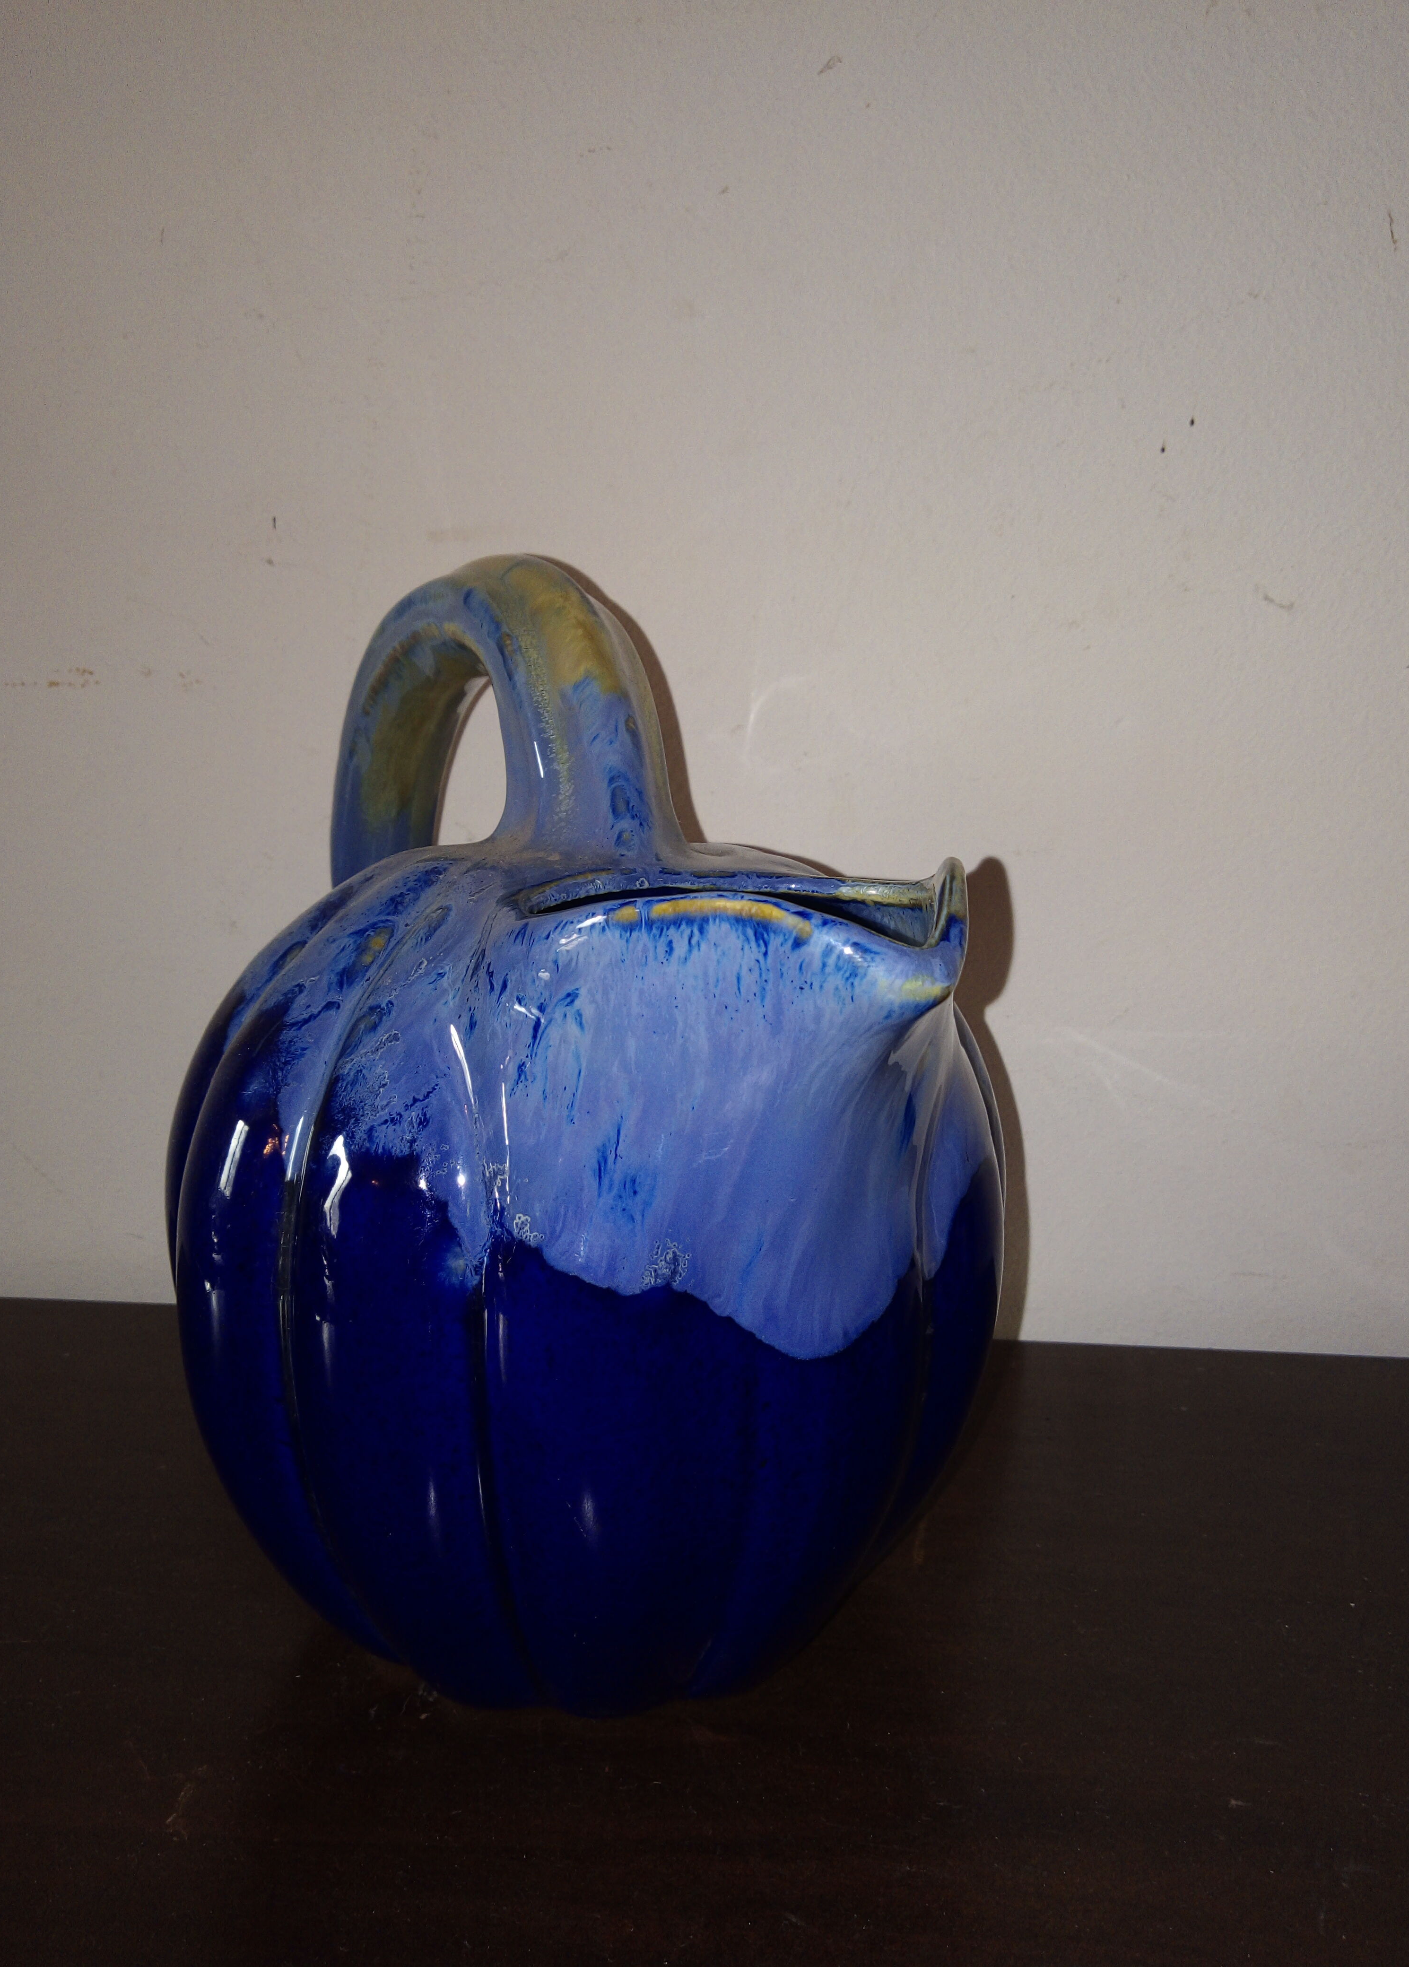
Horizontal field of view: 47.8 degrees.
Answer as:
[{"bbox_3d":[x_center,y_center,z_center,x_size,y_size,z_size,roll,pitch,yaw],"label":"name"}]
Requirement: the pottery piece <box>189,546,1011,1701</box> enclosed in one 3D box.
[{"bbox_3d":[-0.023,0.031,0.377,0.188,0.258,0.197,-12,17,-44],"label":"pottery piece"}]

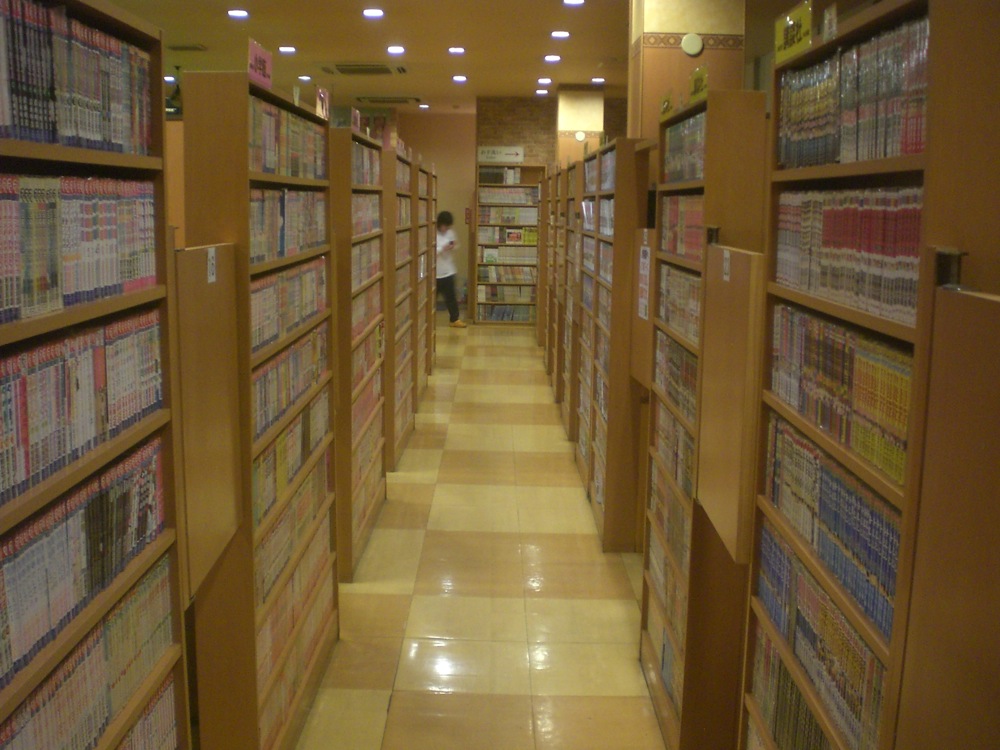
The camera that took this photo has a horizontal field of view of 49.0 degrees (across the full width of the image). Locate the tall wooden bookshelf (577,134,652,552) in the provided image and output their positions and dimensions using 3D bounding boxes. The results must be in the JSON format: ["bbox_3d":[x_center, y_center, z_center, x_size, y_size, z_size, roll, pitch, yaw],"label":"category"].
[{"bbox_3d":[0.563,-0.237,5.793,0.155,1.862,1.790,1,9,0],"label":"tall wooden bookshelf"}]

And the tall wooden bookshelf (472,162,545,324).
[{"bbox_3d":[0.142,-1.739,14.777,0.910,2.120,0.240,1,9,0],"label":"tall wooden bookshelf"}]

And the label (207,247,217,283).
[{"bbox_3d":[-0.562,-0.214,2.146,0.006,0.068,0.062,1,9,0],"label":"label"}]

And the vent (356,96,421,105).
[{"bbox_3d":[-1.520,-3.752,15.038,0.880,0.050,0.880,1,9,0],"label":"vent"}]

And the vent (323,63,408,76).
[{"bbox_3d":[-1.429,-3.240,11.677,0.880,0.050,0.880,1,9,0],"label":"vent"}]

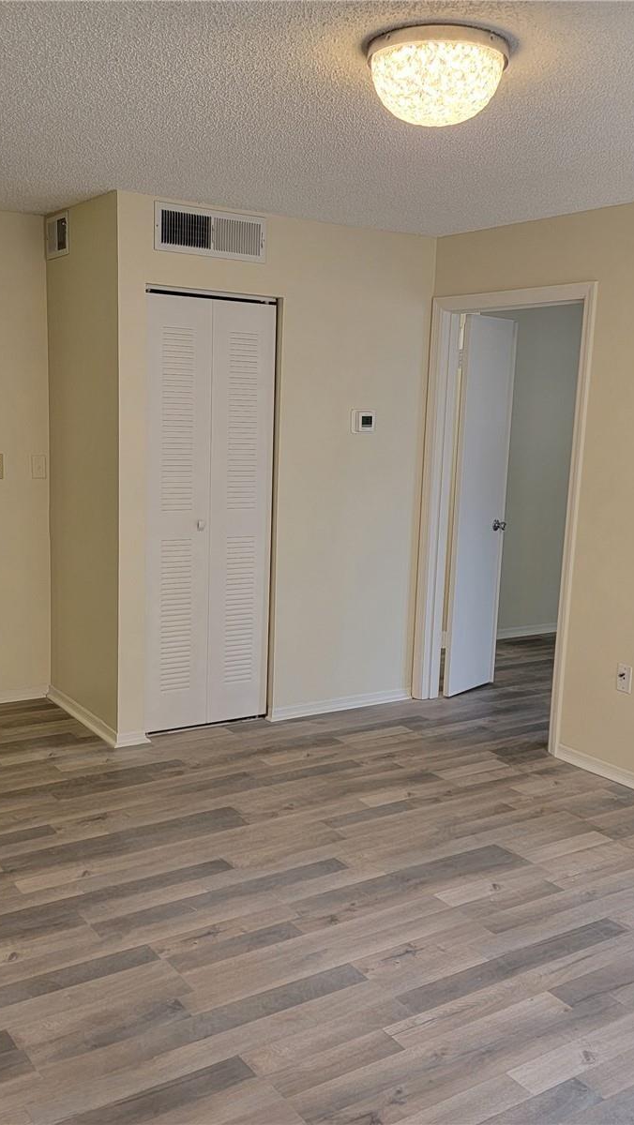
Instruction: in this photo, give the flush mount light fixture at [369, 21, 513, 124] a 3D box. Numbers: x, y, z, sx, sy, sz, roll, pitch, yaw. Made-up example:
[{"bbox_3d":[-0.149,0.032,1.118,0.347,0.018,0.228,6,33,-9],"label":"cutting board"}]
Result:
[{"bbox_3d":[0.280,-1.115,2.438,0.325,0.167,0.325,2,9,0],"label":"flush mount light fixture"}]

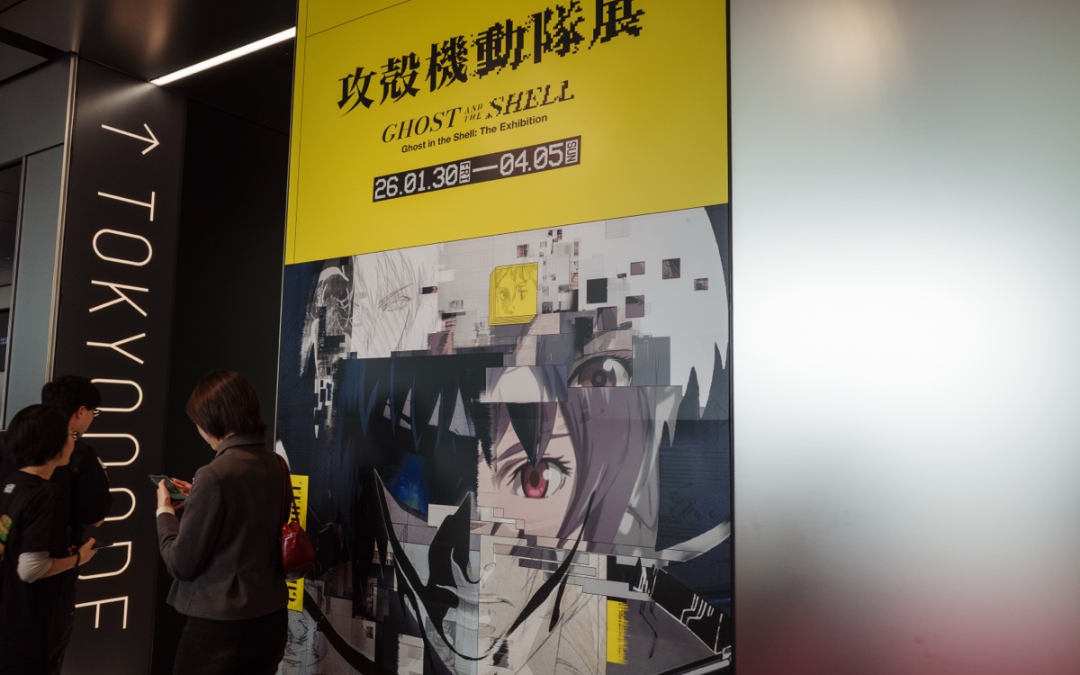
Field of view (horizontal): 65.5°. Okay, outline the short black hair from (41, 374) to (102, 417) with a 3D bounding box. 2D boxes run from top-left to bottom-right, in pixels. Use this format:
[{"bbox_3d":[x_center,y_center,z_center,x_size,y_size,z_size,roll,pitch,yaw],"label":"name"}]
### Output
[{"bbox_3d":[-1.896,0.248,3.400,0.190,0.190,0.230,-2,-7,22],"label":"short black hair"}]

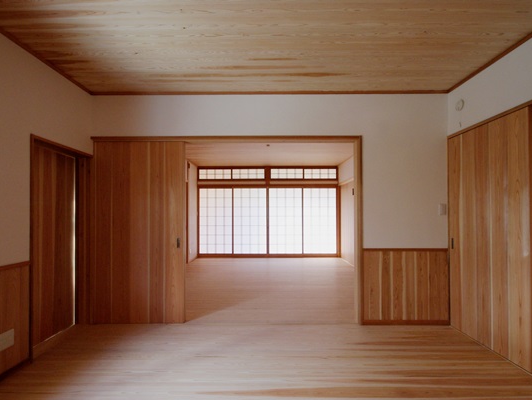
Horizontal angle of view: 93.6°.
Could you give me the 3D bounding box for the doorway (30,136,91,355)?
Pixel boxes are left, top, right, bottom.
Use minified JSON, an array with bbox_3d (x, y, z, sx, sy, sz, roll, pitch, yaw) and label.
[{"bbox_3d":[-1.910,0.400,2.350,0.100,1.810,0.690,0,-1,1],"label":"doorway"}]

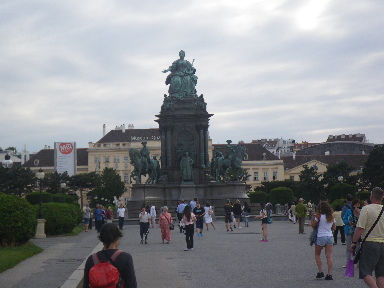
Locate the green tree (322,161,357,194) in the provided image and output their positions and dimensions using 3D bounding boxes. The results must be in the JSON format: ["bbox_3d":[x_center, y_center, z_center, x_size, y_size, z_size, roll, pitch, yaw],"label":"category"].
[{"bbox_3d":[26.886,7.518,125.369,6.200,8.670,6.000,-1,-5,0],"label":"green tree"}]

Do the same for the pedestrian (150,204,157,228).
[{"bbox_3d":[-2.690,5.081,48.300,0.400,1.680,0.460,-5,-6,38],"label":"pedestrian"}]

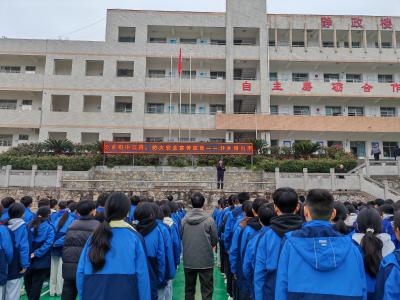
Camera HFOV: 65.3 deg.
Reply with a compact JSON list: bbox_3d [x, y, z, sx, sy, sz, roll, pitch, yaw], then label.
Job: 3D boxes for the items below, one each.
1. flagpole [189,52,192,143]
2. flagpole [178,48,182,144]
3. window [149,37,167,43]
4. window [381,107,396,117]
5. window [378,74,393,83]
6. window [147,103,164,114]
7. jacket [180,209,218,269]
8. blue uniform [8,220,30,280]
[{"bbox_3d":[-0.821,-4.203,26.124,0.120,9.000,0.120,1,-8,0],"label":"flagpole"},{"bbox_3d":[-1.692,-4.143,26.069,0.120,9.000,0.120,1,-8,0],"label":"flagpole"},{"bbox_3d":[-4.315,-10.746,31.977,1.763,1.450,0.120,1,-9,-1],"label":"window"},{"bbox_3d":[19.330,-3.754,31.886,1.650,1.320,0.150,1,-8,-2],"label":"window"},{"bbox_3d":[19.071,-6.930,31.941,1.512,1.500,0.120,1,-9,-1],"label":"window"},{"bbox_3d":[-4.357,-3.881,30.915,1.635,1.500,0.120,1,-9,-1],"label":"window"},{"bbox_3d":[-0.007,1.154,4.070,0.500,0.740,0.310,0,-8,1],"label":"jacket"},{"bbox_3d":[-2.082,1.123,3.520,0.410,0.690,0.280,-2,-9,20],"label":"blue uniform"}]

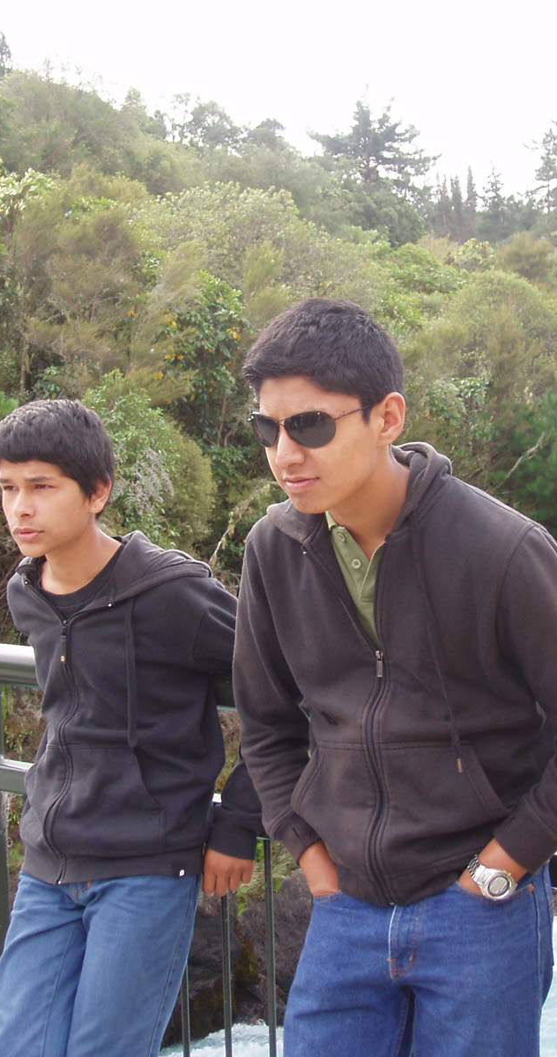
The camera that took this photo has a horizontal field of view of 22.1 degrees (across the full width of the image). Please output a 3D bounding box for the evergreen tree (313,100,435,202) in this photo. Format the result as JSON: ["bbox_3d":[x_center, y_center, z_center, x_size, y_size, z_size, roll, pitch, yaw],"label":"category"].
[{"bbox_3d":[6.810,-26.510,101.370,8.590,8.440,8.590,-1,6,4],"label":"evergreen tree"}]

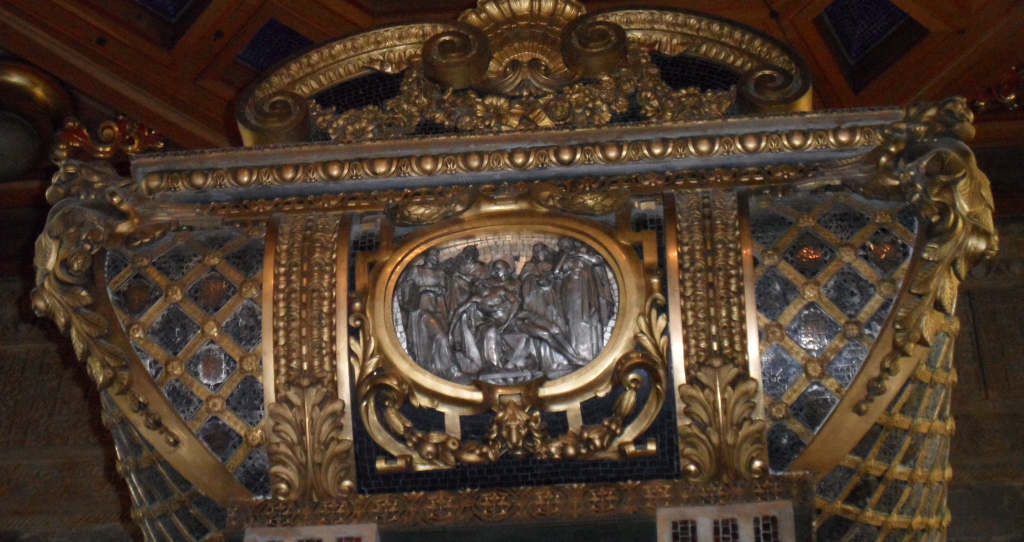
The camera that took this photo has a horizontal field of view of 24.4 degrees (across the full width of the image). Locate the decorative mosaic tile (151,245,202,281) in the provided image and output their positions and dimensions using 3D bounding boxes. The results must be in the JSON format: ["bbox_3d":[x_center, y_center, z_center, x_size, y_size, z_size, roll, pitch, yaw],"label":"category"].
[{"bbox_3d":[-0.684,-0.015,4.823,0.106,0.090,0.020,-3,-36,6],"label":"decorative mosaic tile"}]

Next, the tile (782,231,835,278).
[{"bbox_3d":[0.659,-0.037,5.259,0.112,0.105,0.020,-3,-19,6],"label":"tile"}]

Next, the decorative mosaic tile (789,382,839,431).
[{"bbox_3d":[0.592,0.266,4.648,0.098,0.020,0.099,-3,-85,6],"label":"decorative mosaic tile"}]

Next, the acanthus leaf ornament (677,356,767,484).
[{"bbox_3d":[0.461,0.327,5.209,0.200,0.085,0.285,-3,-86,6],"label":"acanthus leaf ornament"}]

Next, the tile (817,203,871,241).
[{"bbox_3d":[0.739,-0.108,5.277,0.117,0.096,0.020,-3,-30,6],"label":"tile"}]

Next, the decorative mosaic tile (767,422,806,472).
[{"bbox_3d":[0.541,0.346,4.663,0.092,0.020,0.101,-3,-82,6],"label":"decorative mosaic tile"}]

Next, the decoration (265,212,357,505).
[{"bbox_3d":[-0.447,0.195,5.327,0.200,0.630,0.130,-3,-10,6],"label":"decoration"}]

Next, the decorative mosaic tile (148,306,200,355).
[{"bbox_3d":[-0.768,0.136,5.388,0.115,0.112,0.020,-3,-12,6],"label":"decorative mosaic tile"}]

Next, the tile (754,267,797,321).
[{"bbox_3d":[0.586,0.052,5.243,0.095,0.118,0.020,-3,-12,6],"label":"tile"}]

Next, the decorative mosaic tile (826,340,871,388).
[{"bbox_3d":[0.741,0.203,5.214,0.094,0.020,0.103,-3,-87,6],"label":"decorative mosaic tile"}]

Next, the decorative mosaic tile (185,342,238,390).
[{"bbox_3d":[-0.679,0.216,5.366,0.114,0.110,0.020,-3,-4,6],"label":"decorative mosaic tile"}]

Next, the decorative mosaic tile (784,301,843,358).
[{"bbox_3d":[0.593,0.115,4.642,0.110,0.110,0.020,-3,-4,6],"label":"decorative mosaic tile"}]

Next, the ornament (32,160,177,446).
[{"bbox_3d":[-0.927,0.071,5.382,0.180,0.600,0.190,-28,-12,28],"label":"ornament"}]

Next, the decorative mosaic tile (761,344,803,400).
[{"bbox_3d":[0.596,0.222,5.231,0.090,0.020,0.121,-3,-86,6],"label":"decorative mosaic tile"}]

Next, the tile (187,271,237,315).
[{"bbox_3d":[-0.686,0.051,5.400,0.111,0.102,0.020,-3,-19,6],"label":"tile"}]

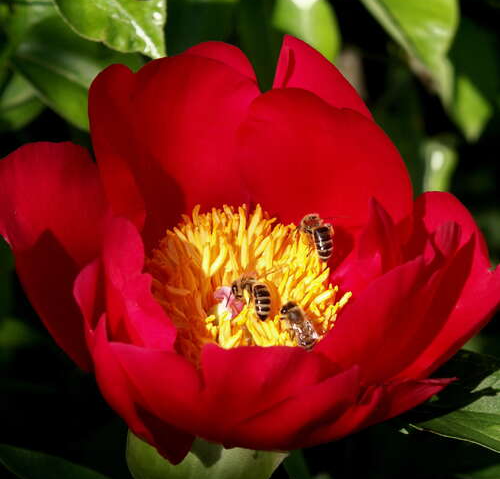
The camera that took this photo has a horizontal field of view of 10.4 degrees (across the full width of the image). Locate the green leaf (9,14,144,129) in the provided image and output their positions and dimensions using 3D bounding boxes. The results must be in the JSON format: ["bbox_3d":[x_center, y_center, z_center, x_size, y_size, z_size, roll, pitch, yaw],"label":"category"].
[{"bbox_3d":[-0.045,-0.045,0.735,0.040,0.010,0.034,11,56,0],"label":"green leaf"}]

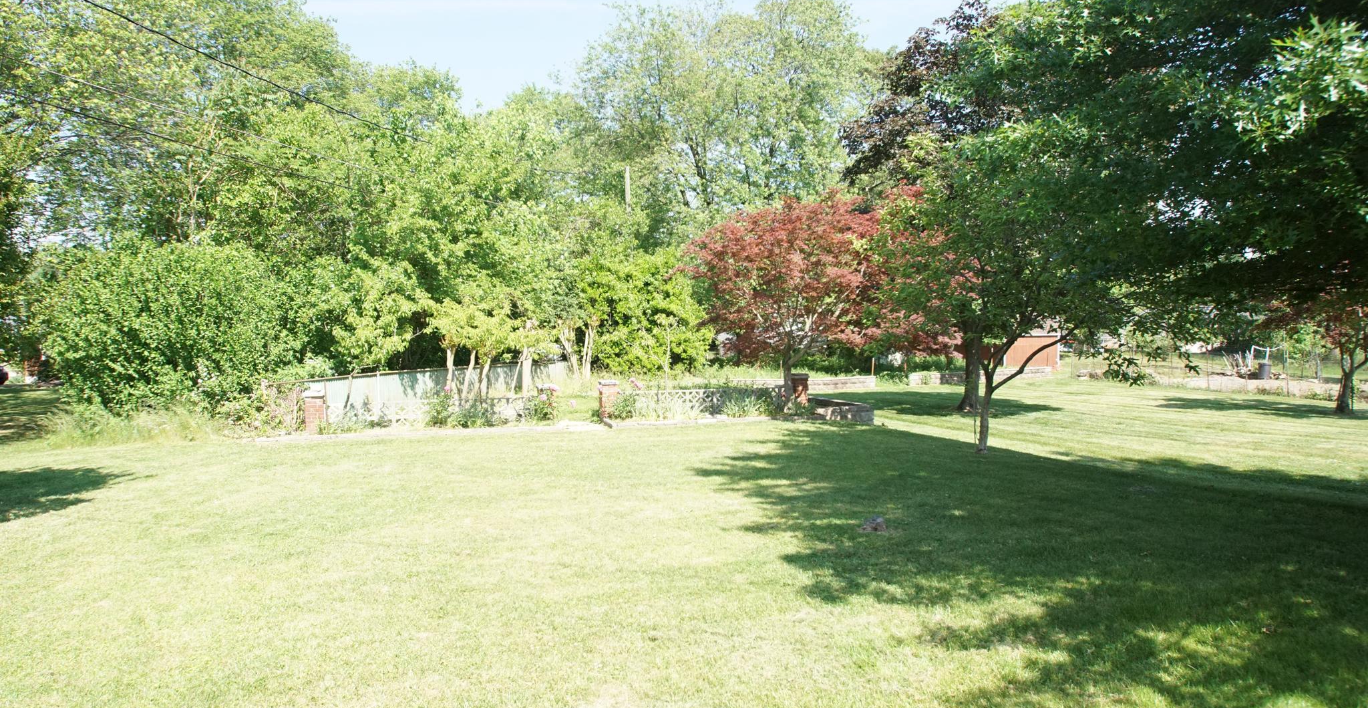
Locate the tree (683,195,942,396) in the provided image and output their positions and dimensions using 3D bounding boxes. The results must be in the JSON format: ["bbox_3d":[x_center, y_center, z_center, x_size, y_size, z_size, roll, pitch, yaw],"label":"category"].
[{"bbox_3d":[2.700,-1.130,14.900,5.400,4.500,5.000,0,1,-11],"label":"tree"}]

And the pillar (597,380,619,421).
[{"bbox_3d":[-1.510,0.940,14.400,0.370,0.810,0.370,0,1,-11],"label":"pillar"}]

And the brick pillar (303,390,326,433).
[{"bbox_3d":[-6.840,1.080,13.350,0.370,0.800,0.370,0,1,-11],"label":"brick pillar"}]

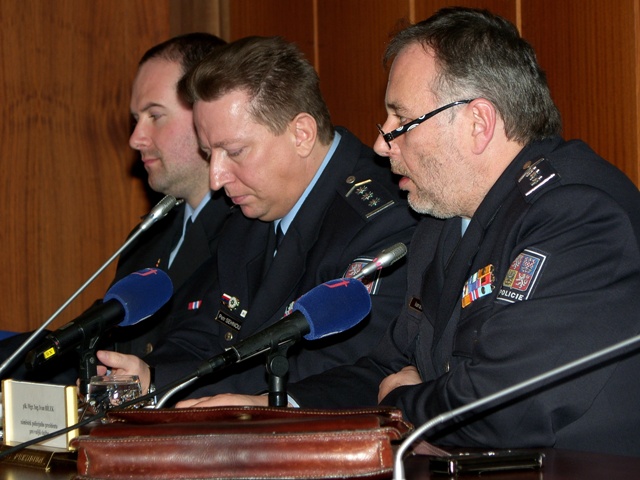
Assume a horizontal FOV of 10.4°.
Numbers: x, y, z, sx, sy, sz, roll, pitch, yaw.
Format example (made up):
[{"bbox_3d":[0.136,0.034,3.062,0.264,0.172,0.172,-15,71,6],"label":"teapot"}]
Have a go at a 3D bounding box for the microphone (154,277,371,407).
[{"bbox_3d":[-0.065,0.137,4.450,0.280,0.185,0.085,-5,6,-27],"label":"microphone"}]

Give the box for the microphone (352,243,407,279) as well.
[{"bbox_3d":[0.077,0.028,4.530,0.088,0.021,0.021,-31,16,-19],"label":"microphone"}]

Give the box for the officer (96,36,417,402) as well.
[{"bbox_3d":[-0.070,0.347,4.925,0.680,1.260,0.580,-5,6,-32],"label":"officer"}]

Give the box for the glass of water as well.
[{"bbox_3d":[-0.263,0.212,4.500,0.069,0.072,0.069,-2,5,0],"label":"glass of water"}]

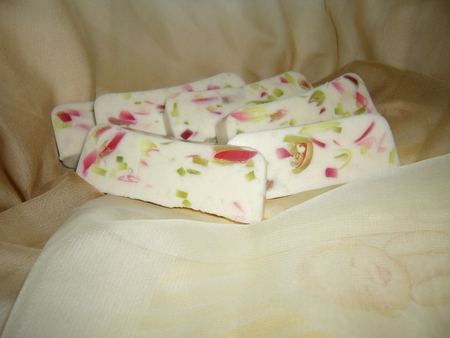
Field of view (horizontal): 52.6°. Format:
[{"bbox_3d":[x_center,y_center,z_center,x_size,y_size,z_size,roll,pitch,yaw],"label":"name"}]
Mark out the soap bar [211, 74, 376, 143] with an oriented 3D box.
[{"bbox_3d":[0.041,-0.028,0.262,0.096,0.036,0.018,-21,11,-18],"label":"soap bar"}]

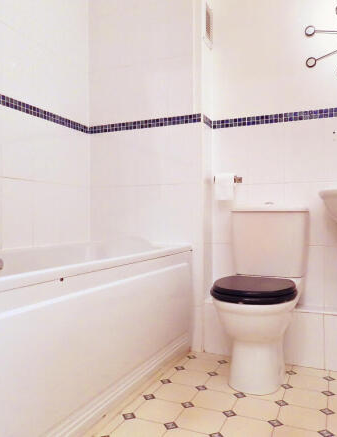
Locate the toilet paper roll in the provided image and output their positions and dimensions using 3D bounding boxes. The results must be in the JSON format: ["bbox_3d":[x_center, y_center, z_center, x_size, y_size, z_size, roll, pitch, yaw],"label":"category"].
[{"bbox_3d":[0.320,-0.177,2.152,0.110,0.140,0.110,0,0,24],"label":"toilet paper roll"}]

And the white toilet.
[{"bbox_3d":[0.452,0.337,1.787,0.390,0.800,0.680,0,0,24],"label":"white toilet"}]

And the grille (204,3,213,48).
[{"bbox_3d":[0.241,-1.138,2.168,0.018,0.240,0.155,0,0,24],"label":"grille"}]

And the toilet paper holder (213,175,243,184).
[{"bbox_3d":[0.341,-0.223,2.127,0.150,0.045,0.075,0,0,24],"label":"toilet paper holder"}]

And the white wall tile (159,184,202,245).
[{"bbox_3d":[0.074,-0.025,2.096,0.240,0.334,0.015,0,0,24],"label":"white wall tile"}]

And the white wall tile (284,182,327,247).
[{"bbox_3d":[0.743,-0.024,2.036,0.200,0.345,0.010,0,0,24],"label":"white wall tile"}]

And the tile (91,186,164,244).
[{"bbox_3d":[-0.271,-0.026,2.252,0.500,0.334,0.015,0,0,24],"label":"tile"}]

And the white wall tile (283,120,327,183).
[{"bbox_3d":[0.743,-0.369,2.037,0.200,0.345,0.010,0,0,24],"label":"white wall tile"}]

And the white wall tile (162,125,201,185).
[{"bbox_3d":[0.067,-0.368,2.120,0.228,0.345,0.010,0,0,24],"label":"white wall tile"}]

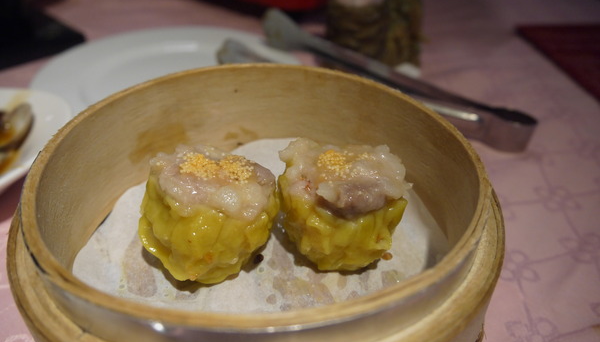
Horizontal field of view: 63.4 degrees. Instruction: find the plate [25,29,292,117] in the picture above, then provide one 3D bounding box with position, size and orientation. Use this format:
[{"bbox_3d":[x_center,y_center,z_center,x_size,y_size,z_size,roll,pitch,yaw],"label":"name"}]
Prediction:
[{"bbox_3d":[-0.089,-0.063,0.349,0.183,0.020,0.183,2,35,-1],"label":"plate"}]

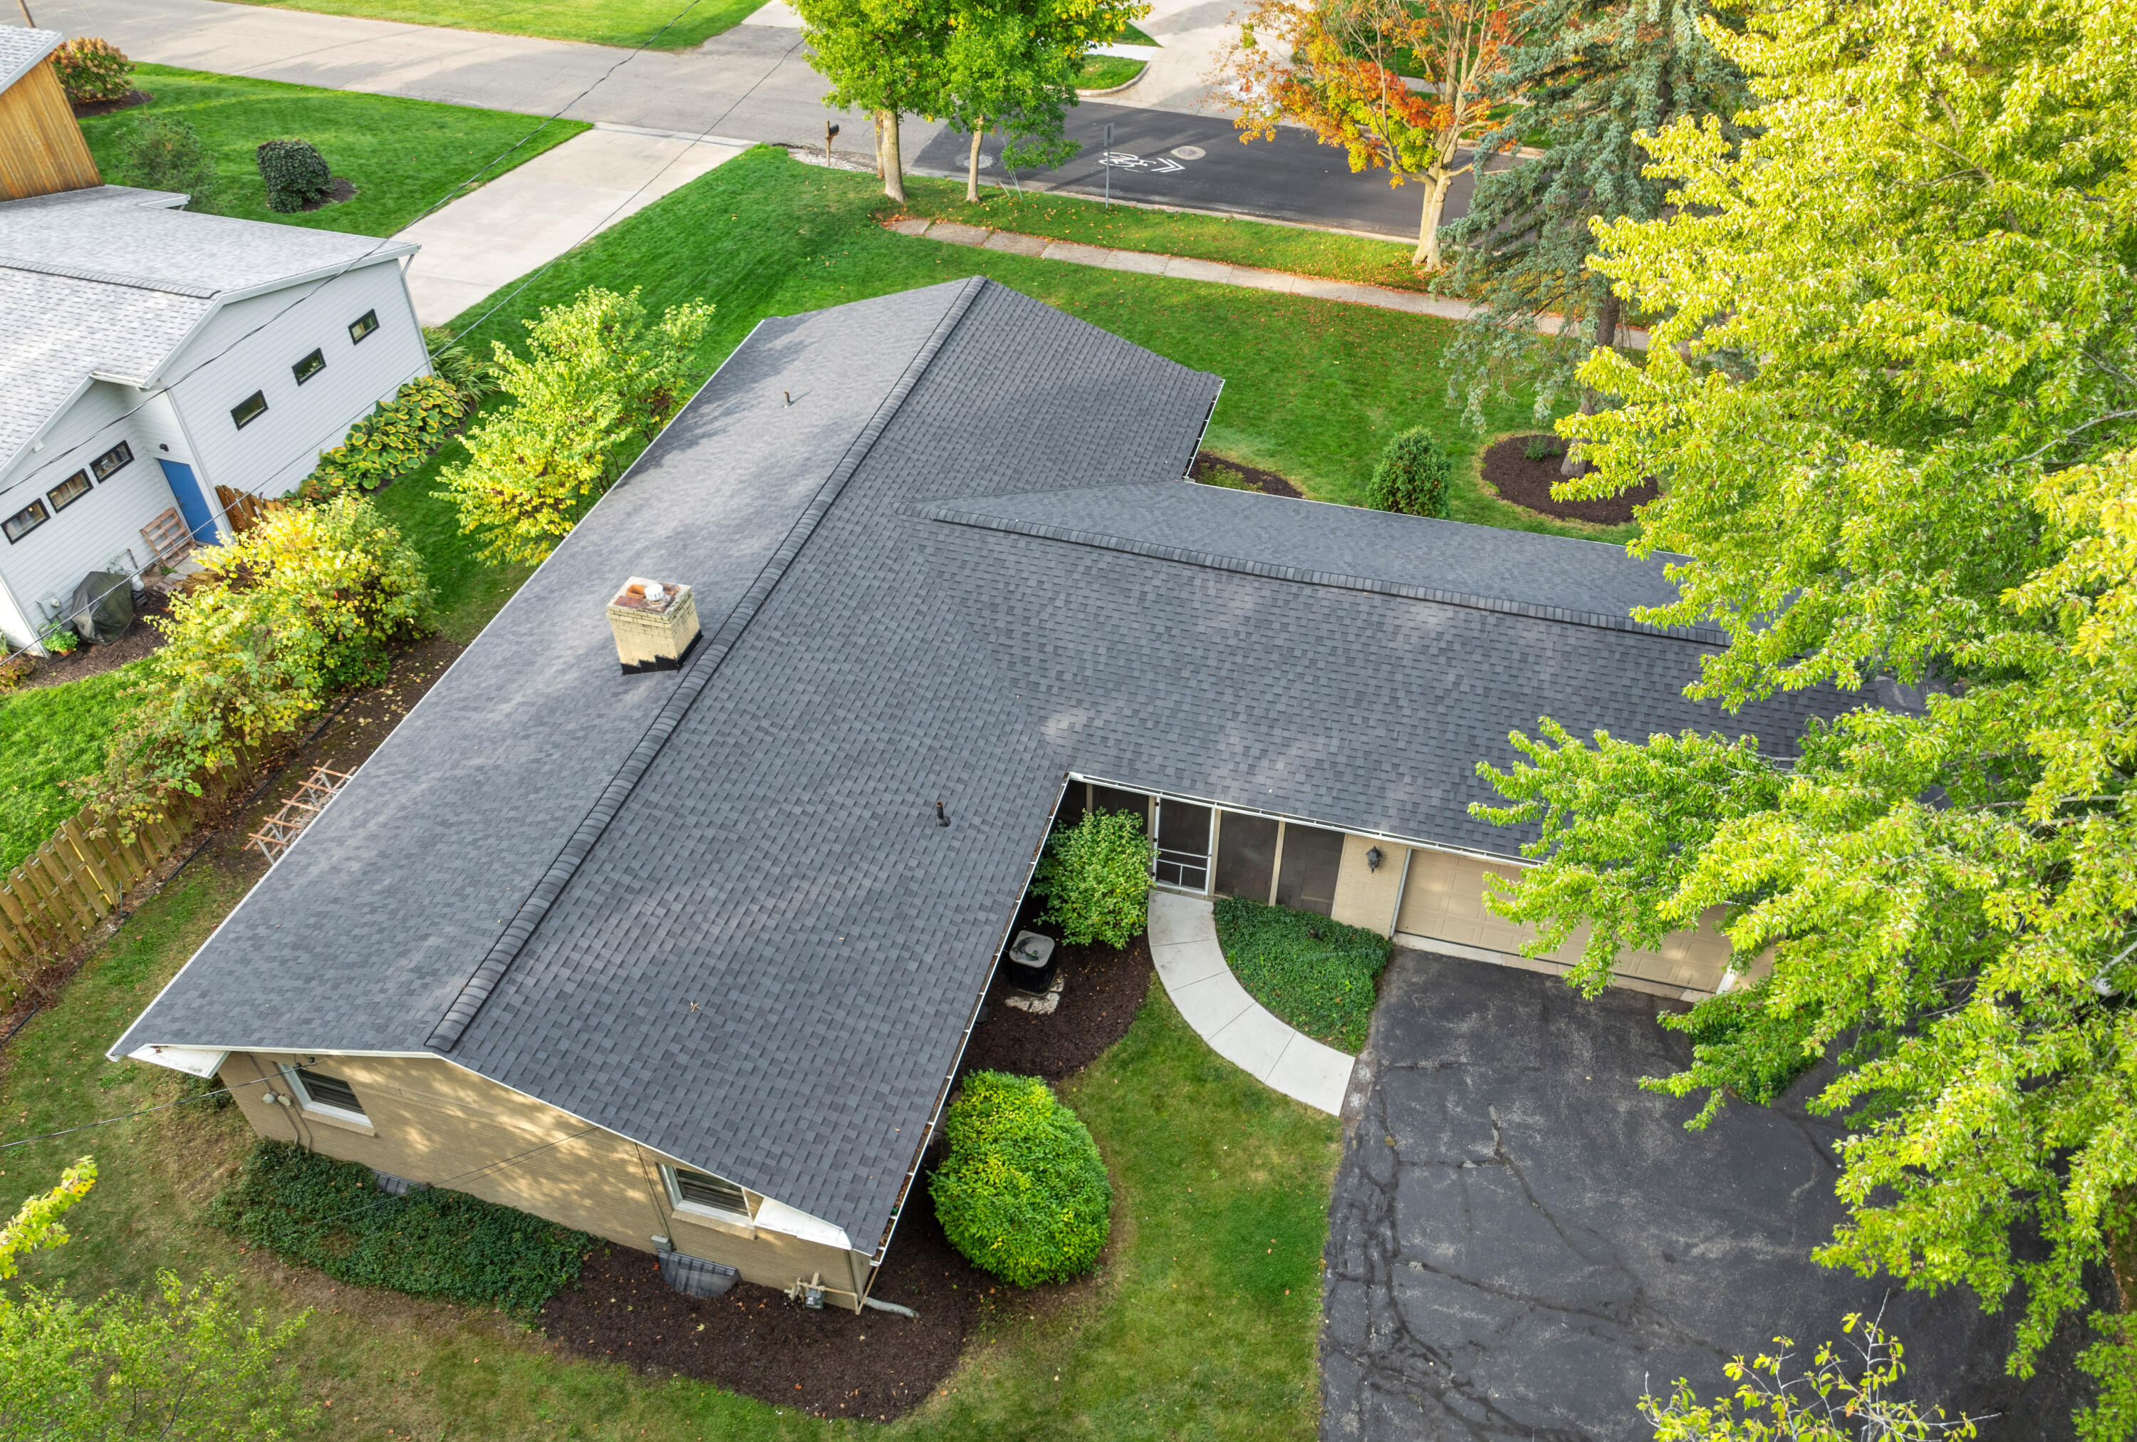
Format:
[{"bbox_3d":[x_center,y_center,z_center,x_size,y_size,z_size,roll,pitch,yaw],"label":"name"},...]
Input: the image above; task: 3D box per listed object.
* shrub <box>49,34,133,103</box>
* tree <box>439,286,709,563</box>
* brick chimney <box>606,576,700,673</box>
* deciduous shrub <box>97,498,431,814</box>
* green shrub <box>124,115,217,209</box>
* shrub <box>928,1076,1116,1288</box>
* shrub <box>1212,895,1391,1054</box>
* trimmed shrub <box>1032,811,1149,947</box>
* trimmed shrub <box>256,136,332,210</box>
[{"bbox_3d":[-32.549,-21.662,49.376,2.200,2.000,2.200,11,43,11],"label":"shrub"},{"bbox_3d":[-9.972,-5.875,30.443,3.900,4.000,6.900,11,43,11],"label":"tree"},{"bbox_3d":[-6.090,-1.339,21.940,1.040,1.270,0.900,11,43,11],"label":"brick chimney"},{"bbox_3d":[-13.653,-1.117,25.625,3.200,3.400,7.000,11,43,11],"label":"deciduous shrub"},{"bbox_3d":[-26.074,-16.165,43.132,2.100,2.350,2.100,11,43,11],"label":"green shrub"},{"bbox_3d":[-0.607,5.855,19.045,2.300,2.100,2.500,0,42,0],"label":"shrub"},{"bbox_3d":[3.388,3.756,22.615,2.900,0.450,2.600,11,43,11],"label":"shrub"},{"bbox_3d":[0.355,2.443,22.804,1.850,2.100,1.900,0,42,0],"label":"trimmed shrub"},{"bbox_3d":[-22.585,-15.894,43.201,1.750,1.900,1.750,11,43,11],"label":"trimmed shrub"}]

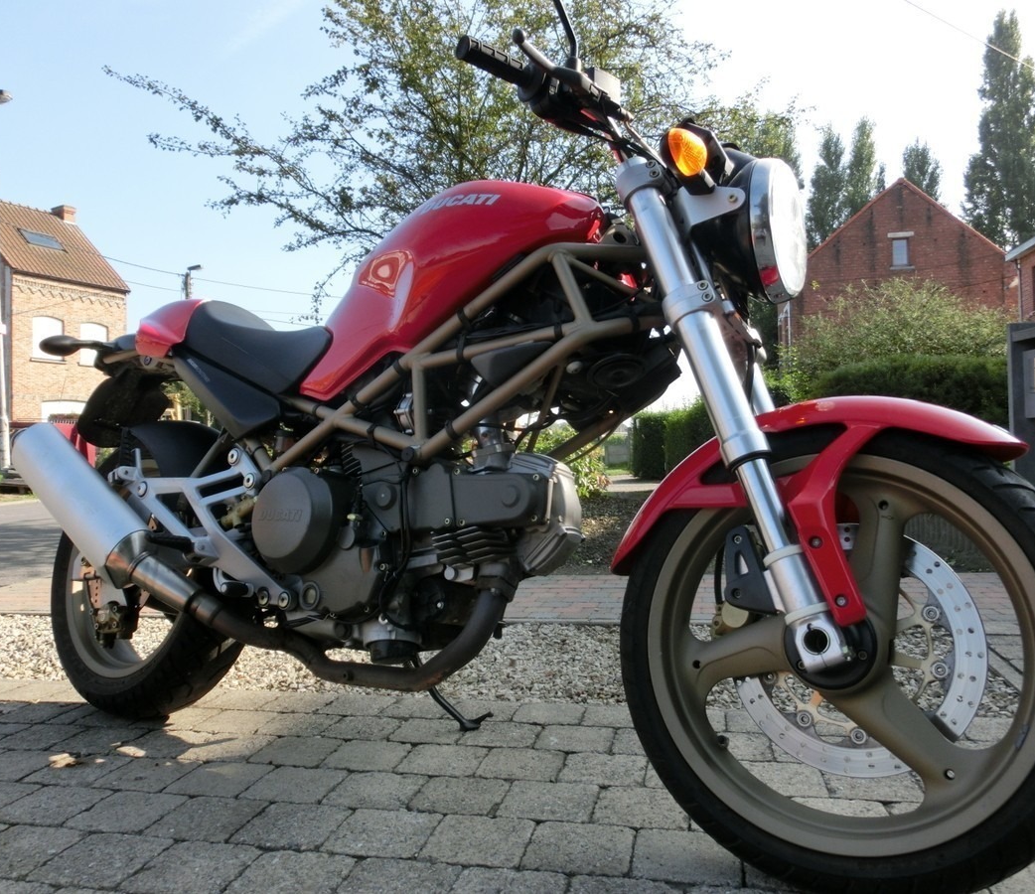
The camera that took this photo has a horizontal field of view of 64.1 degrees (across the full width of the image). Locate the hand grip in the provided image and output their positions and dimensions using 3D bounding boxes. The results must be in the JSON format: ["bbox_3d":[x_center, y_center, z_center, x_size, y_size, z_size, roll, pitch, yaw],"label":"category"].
[{"bbox_3d":[-0.028,-0.531,1.145,0.037,0.037,0.130,-2,-1,45],"label":"hand grip"}]

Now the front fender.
[{"bbox_3d":[0.366,0.066,1.085,0.525,0.270,0.165,-2,-13,34],"label":"front fender"}]

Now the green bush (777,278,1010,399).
[{"bbox_3d":[4.862,-0.693,10.500,3.000,2.750,2.300,-1,-2,0],"label":"green bush"}]

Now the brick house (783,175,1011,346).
[{"bbox_3d":[11.180,-3.099,25.929,6.200,8.050,7.000,-1,-1,12],"label":"brick house"}]

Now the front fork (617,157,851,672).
[{"bbox_3d":[0.328,-0.070,1.177,0.110,0.790,0.260,-26,-29,25],"label":"front fork"}]

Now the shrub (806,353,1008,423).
[{"bbox_3d":[4.200,-0.150,8.500,2.300,1.560,1.100,-1,-1,12],"label":"shrub"}]

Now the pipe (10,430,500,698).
[{"bbox_3d":[-0.532,0.164,1.466,1.100,0.420,0.300,-2,-13,34],"label":"pipe"}]

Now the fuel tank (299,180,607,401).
[{"bbox_3d":[-0.099,-0.256,1.486,0.570,0.395,0.340,-2,-13,34],"label":"fuel tank"}]

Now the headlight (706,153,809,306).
[{"bbox_3d":[0.344,-0.320,1.254,0.160,0.212,0.212,-1,-17,34],"label":"headlight"}]

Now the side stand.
[{"bbox_3d":[-0.131,0.461,1.580,0.100,0.190,0.250,-1,-1,34],"label":"side stand"}]

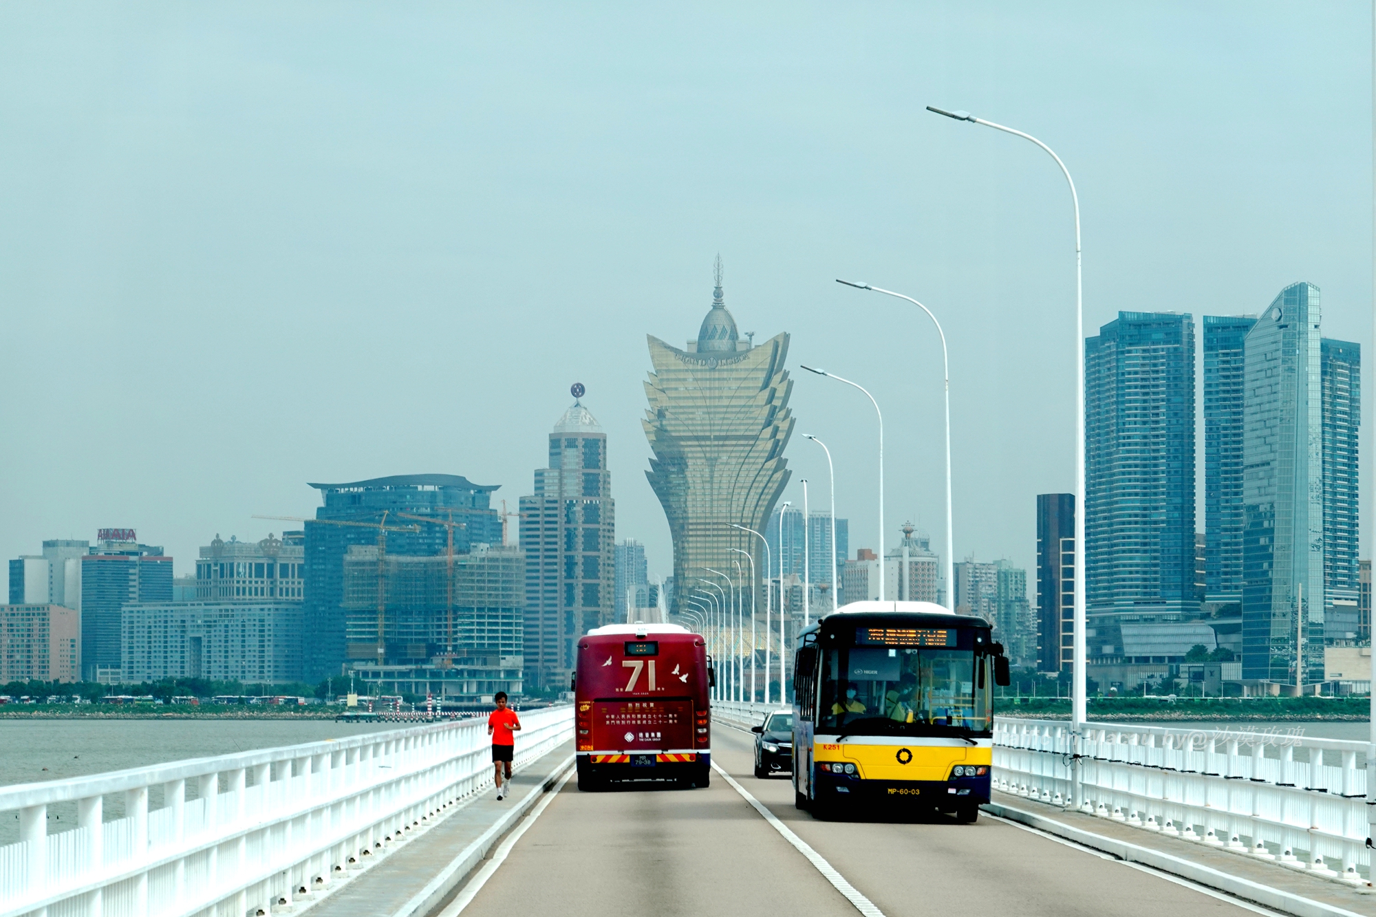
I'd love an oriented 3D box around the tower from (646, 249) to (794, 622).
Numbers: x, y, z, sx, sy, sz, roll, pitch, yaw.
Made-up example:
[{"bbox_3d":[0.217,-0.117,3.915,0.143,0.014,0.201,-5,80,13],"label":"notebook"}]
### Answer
[{"bbox_3d":[17.569,9.102,2610.000,84.000,250.450,66.000,0,-3,8],"label":"tower"}]

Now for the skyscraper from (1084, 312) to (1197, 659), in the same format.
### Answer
[{"bbox_3d":[207.479,19.475,2050.000,44.000,173.000,27.000,-2,-4,34],"label":"skyscraper"}]

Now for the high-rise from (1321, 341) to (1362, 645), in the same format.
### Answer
[{"bbox_3d":[291.221,21.179,2048.000,24.000,150.720,32.000,-2,-4,37],"label":"high-rise"}]

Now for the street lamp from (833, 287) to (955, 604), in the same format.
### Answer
[{"bbox_3d":[4.170,1.468,90.100,2.400,10.100,0.350,0,-3,1],"label":"street lamp"}]

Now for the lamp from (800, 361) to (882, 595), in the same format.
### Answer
[{"bbox_3d":[3.947,2.664,114.800,2.150,10.100,0.350,0,-3,6],"label":"lamp"}]

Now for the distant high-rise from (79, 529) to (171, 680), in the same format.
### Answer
[{"bbox_3d":[-311.215,86.186,2480.000,45.000,93.000,24.000,1,-3,-22],"label":"distant high-rise"}]

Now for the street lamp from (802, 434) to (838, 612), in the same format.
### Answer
[{"bbox_3d":[4.205,4.301,142.200,0.350,10.100,2.200,1,-3,-26],"label":"street lamp"}]

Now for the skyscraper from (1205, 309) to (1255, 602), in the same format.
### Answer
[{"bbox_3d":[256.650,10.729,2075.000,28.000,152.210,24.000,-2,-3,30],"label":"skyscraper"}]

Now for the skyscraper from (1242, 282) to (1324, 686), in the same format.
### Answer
[{"bbox_3d":[264.368,15.038,1985.000,25.000,182.840,48.000,1,-3,-10],"label":"skyscraper"}]

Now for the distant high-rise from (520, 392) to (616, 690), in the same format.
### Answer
[{"bbox_3d":[-63.408,45.310,2355.000,44.000,165.000,41.000,1,-3,-10],"label":"distant high-rise"}]

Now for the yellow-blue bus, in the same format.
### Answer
[{"bbox_3d":[2.980,3.830,67.800,2.500,3.250,10.500,0,-3,-1],"label":"yellow-blue bus"}]

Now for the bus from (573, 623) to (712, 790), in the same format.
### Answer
[{"bbox_3d":[-0.885,4.930,88.400,2.500,3.200,10.500,0,-3,-1],"label":"bus"}]

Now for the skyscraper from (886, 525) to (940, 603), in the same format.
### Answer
[{"bbox_3d":[124.605,82.905,2480.000,30.000,95.430,30.000,0,-3,0],"label":"skyscraper"}]

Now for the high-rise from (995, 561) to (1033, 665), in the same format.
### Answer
[{"bbox_3d":[214.529,109.969,2950.000,24.000,83.720,22.000,-1,-3,12],"label":"high-rise"}]

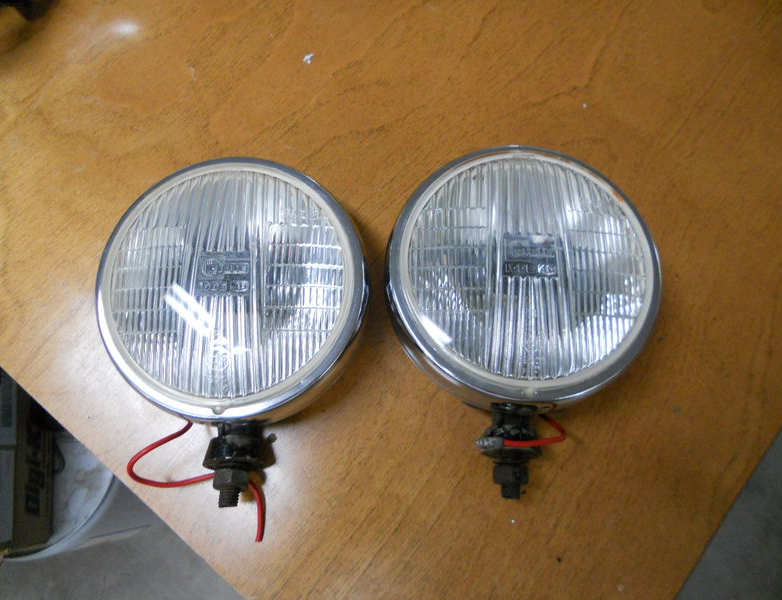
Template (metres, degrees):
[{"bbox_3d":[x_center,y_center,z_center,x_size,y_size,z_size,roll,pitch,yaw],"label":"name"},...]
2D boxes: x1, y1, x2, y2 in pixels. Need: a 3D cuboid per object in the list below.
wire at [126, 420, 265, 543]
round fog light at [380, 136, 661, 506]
[{"bbox_3d":[-0.122,0.111,0.385,0.087,0.021,0.071,0,73,0],"label":"wire"},{"bbox_3d":[0.075,0.012,0.382,0.160,0.086,0.207,4,72,2],"label":"round fog light"}]

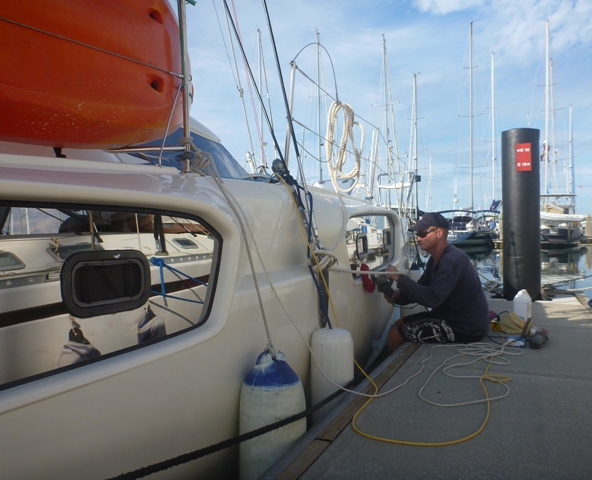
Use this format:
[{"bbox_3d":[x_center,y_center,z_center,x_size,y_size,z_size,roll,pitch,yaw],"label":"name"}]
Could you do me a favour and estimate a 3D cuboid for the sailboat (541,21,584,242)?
[{"bbox_3d":[18.435,-7.932,37.500,4.000,16.800,12.000,-1,1,24],"label":"sailboat"}]

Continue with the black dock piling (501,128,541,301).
[{"bbox_3d":[2.456,-0.273,5.650,0.410,1.900,0.410,-1,1,24],"label":"black dock piling"}]

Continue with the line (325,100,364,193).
[{"bbox_3d":[0.330,-0.650,3.600,0.280,0.640,0.180,-1,0,6],"label":"line"}]

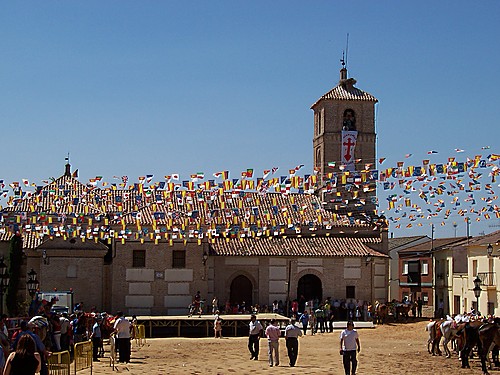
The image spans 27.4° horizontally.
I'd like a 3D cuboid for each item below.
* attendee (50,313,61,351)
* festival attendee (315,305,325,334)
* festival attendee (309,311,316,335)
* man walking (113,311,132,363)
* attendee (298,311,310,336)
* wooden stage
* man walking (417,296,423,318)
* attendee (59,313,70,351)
[{"bbox_3d":[-8.053,6.069,42.664,0.480,1.700,0.350,0,-5,6],"label":"attendee"},{"bbox_3d":[4.279,8.086,63.135,0.500,1.730,0.350,3,-5,-30],"label":"festival attendee"},{"bbox_3d":[3.886,8.404,63.447,0.420,1.480,0.330,2,-5,-14],"label":"festival attendee"},{"bbox_3d":[-4.390,5.178,35.421,0.600,1.750,0.420,2,-5,-14],"label":"man walking"},{"bbox_3d":[3.344,8.279,62.665,0.450,1.480,0.350,2,-5,-14],"label":"attendee"},{"bbox_3d":[-2.764,8.439,63.020,9.730,1.030,8.000,1,-5,-4],"label":"wooden stage"},{"bbox_3d":[14.461,10.207,87.271,0.500,1.700,0.350,0,-5,0],"label":"man walking"},{"bbox_3d":[-7.828,6.174,43.377,0.520,1.720,0.350,0,-5,9],"label":"attendee"}]

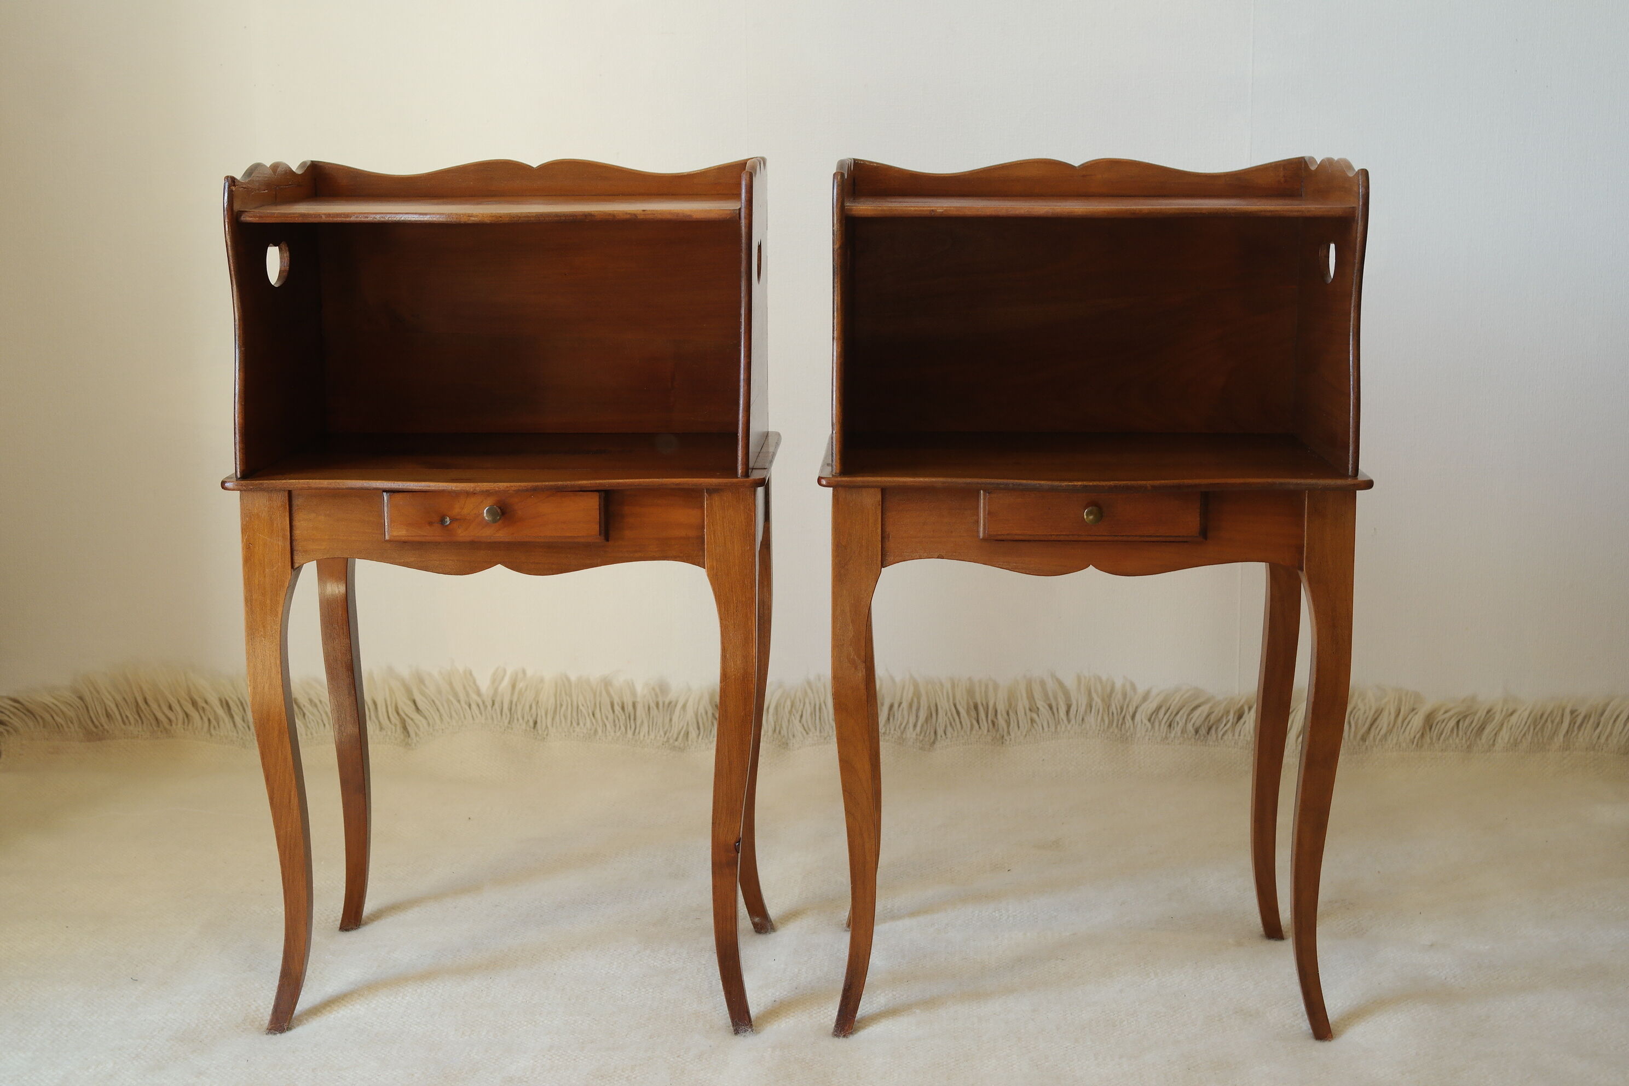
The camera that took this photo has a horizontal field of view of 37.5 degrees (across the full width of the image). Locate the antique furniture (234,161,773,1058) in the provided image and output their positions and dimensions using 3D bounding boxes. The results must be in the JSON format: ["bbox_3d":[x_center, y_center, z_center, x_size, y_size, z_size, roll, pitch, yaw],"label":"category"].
[{"bbox_3d":[-0.275,0.039,2.266,0.477,0.786,0.321,0,10,2],"label":"antique furniture"}]

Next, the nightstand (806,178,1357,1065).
[{"bbox_3d":[0.248,0.040,2.241,0.477,0.786,0.321,0,10,3],"label":"nightstand"}]

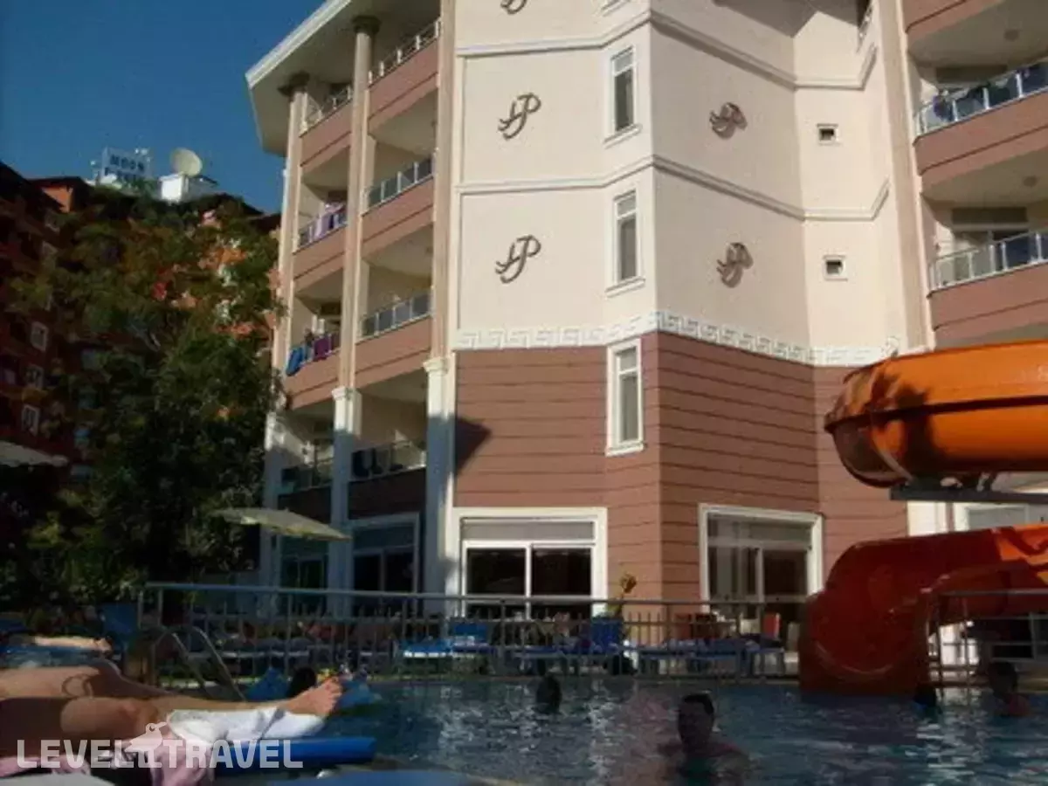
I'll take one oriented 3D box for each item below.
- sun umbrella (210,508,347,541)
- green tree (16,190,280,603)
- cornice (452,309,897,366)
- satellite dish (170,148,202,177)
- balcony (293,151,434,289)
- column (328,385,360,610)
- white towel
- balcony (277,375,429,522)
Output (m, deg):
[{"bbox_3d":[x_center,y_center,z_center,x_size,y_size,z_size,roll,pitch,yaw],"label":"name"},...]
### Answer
[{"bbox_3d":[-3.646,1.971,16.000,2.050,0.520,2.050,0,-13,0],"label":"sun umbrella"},{"bbox_3d":[-7.128,0.349,20.168,5.200,8.967,4.800,0,-13,0],"label":"green tree"},{"bbox_3d":[3.011,-1.020,19.759,8.753,0.450,2.277,1,-13,-4],"label":"cornice"},{"bbox_3d":[-19.113,-13.031,60.000,1.850,1.850,0.700,4,-13,-17],"label":"satellite dish"},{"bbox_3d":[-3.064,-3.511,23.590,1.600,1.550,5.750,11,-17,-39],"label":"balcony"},{"bbox_3d":[-3.768,2.599,21.825,0.500,5.345,0.500,11,-17,-39],"label":"column"},{"bbox_3d":[-0.735,0.883,2.800,0.420,0.120,0.250,0,-13,0],"label":"white towel"},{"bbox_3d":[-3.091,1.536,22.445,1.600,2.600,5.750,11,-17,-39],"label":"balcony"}]

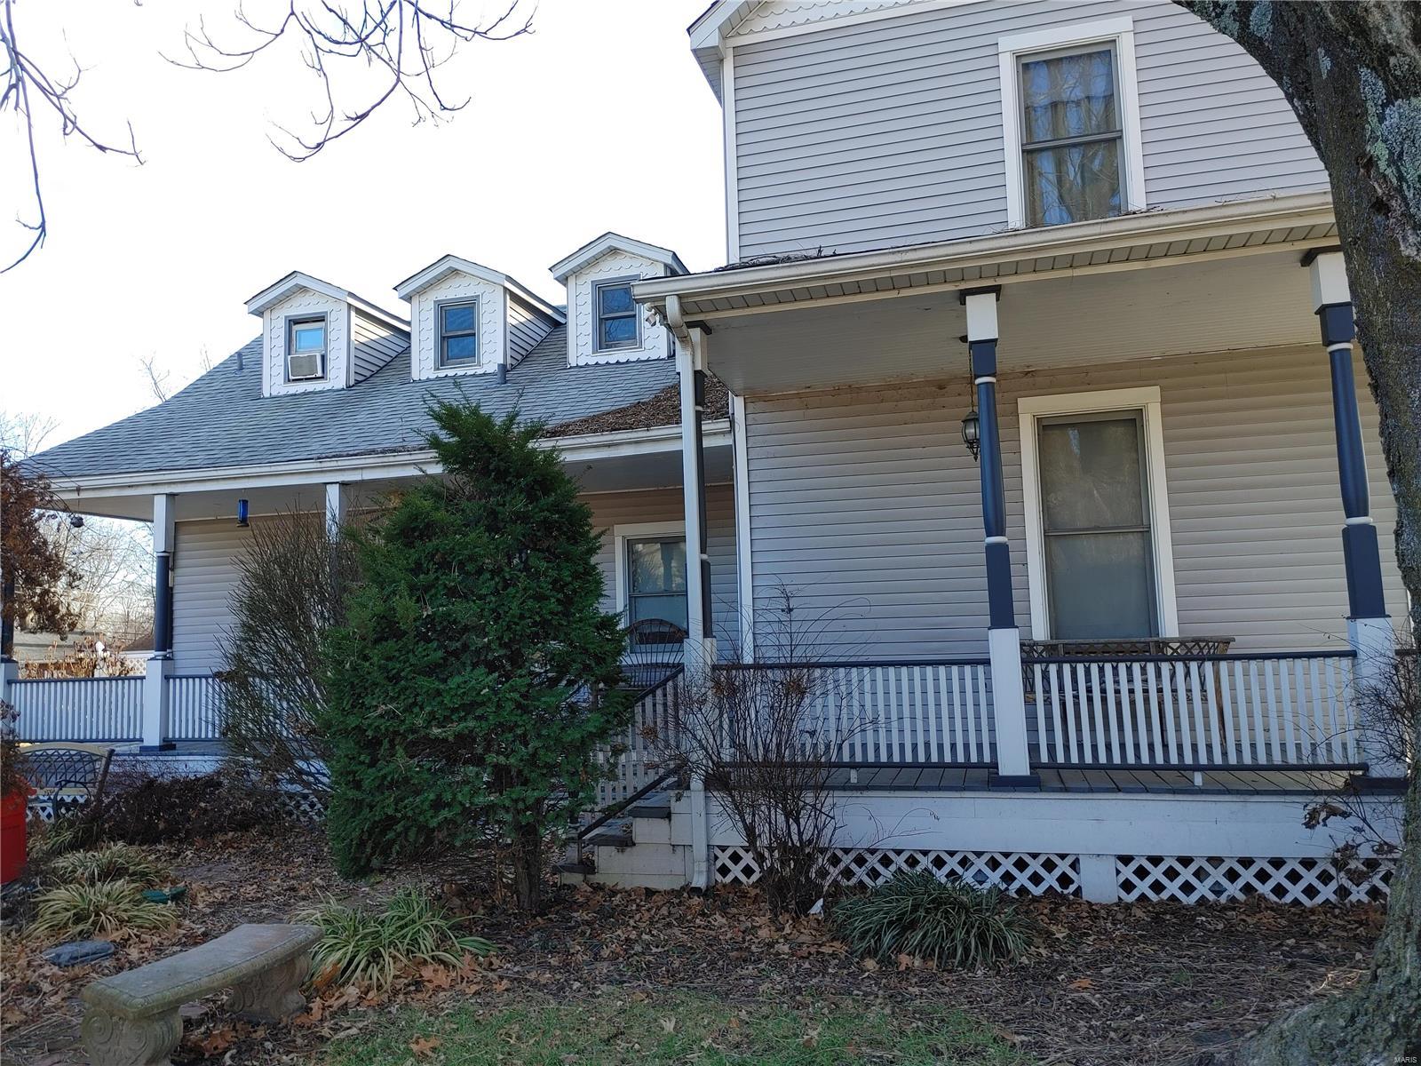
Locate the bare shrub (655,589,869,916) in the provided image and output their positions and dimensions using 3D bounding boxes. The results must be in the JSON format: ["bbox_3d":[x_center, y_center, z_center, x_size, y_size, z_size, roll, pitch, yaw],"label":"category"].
[{"bbox_3d":[0.312,1.229,6.156,1.240,1.850,1.100,-4,-6,15],"label":"bare shrub"}]

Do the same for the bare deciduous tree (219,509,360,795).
[{"bbox_3d":[-3.259,1.061,8.939,1.600,2.600,1.450,-4,-6,15],"label":"bare deciduous tree"}]

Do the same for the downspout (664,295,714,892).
[{"bbox_3d":[-0.142,0.353,6.594,0.100,3.660,0.400,-4,-6,15],"label":"downspout"}]

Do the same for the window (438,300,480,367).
[{"bbox_3d":[-2.989,-2.369,12.678,0.570,0.850,0.090,-4,-6,15],"label":"window"}]

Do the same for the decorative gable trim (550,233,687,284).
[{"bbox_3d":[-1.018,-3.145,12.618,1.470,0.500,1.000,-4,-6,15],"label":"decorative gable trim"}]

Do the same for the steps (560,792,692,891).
[{"bbox_3d":[-0.385,1.996,7.425,0.880,0.580,1.500,-4,-6,15],"label":"steps"}]

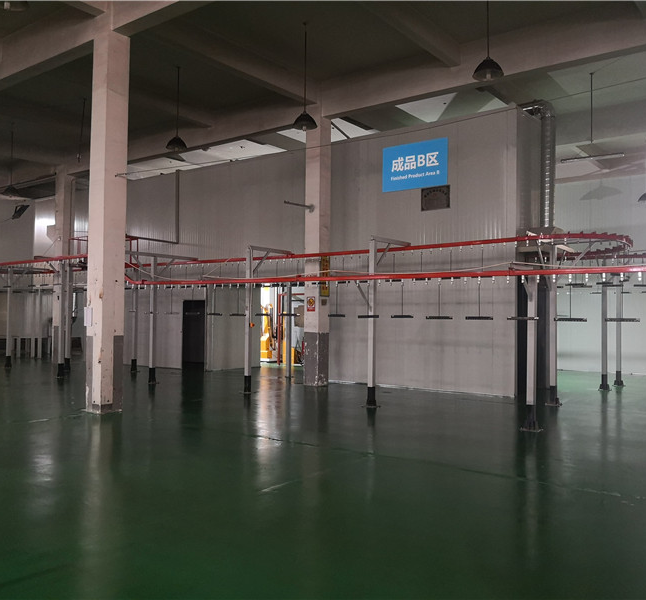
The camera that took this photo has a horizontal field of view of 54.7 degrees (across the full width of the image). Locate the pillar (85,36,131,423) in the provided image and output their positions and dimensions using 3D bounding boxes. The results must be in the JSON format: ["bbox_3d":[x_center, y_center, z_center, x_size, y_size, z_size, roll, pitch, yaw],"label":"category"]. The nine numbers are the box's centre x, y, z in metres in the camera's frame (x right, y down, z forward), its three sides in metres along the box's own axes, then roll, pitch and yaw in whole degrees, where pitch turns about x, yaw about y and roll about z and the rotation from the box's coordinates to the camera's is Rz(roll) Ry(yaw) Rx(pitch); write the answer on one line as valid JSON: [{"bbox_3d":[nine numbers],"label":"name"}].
[{"bbox_3d":[-3.526,-1.254,10.217,0.400,6.080,0.400,0,-2,36],"label":"pillar"}]

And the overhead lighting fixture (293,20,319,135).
[{"bbox_3d":[-0.331,-3.976,11.120,0.426,1.940,0.426,1,-1,0],"label":"overhead lighting fixture"}]

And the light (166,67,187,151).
[{"bbox_3d":[-3.064,-4.028,13.154,0.428,1.804,0.428,1,-1,0],"label":"light"}]

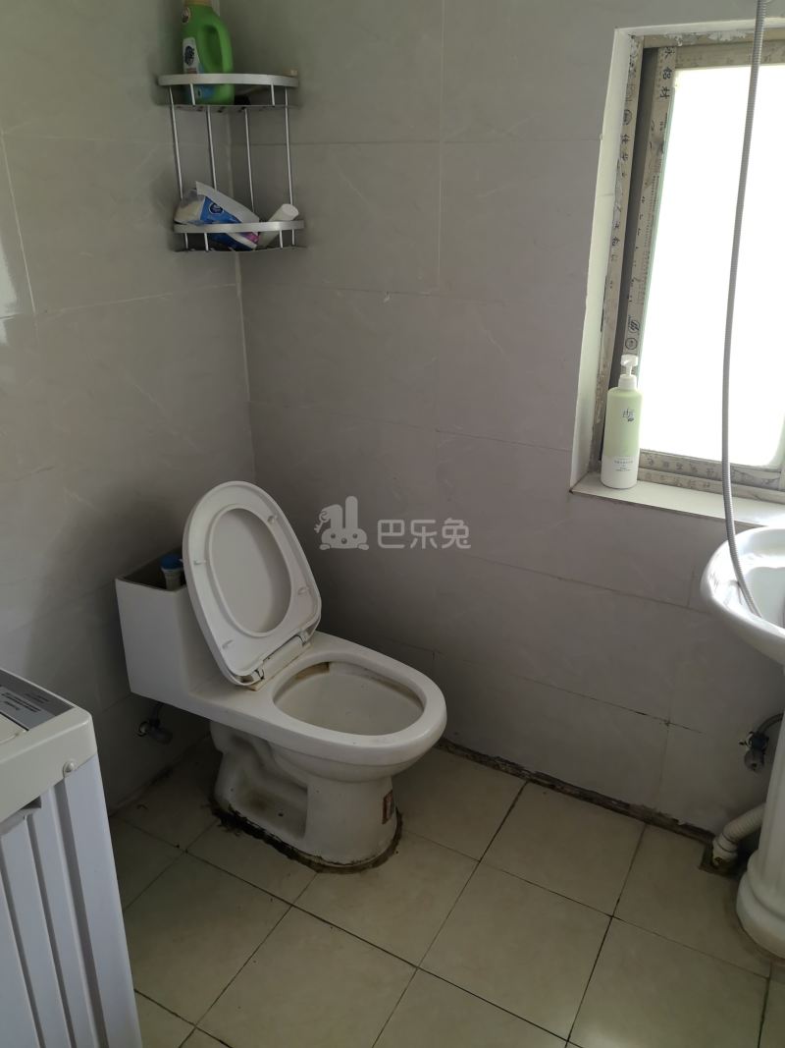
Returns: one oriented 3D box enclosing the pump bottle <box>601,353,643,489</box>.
[{"bbox_3d":[0.485,-0.213,1.710,0.076,0.272,0.077,1,24,7],"label":"pump bottle"}]

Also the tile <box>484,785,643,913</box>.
[{"bbox_3d":[0.399,0.738,1.888,0.299,0.010,0.295,13,28,26],"label":"tile"}]

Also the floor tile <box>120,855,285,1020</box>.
[{"bbox_3d":[-0.414,0.836,1.677,0.299,0.010,0.299,13,28,26],"label":"floor tile"}]

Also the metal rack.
[{"bbox_3d":[-0.328,-0.764,1.738,0.280,0.339,0.215,-7,26,-15],"label":"metal rack"}]

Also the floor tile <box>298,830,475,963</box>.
[{"bbox_3d":[-0.007,0.787,1.784,0.299,0.010,0.299,13,28,26],"label":"floor tile"}]

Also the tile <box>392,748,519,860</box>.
[{"bbox_3d":[0.137,0.678,2.020,0.299,0.010,0.295,13,28,26],"label":"tile"}]

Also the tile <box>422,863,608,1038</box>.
[{"bbox_3d":[0.256,0.847,1.652,0.299,0.010,0.299,13,28,26],"label":"tile"}]

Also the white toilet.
[{"bbox_3d":[-0.205,0.319,1.837,0.719,0.800,0.355,12,27,27],"label":"white toilet"}]

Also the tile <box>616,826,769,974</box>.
[{"bbox_3d":[0.662,0.799,1.757,0.299,0.010,0.295,13,28,26],"label":"tile"}]

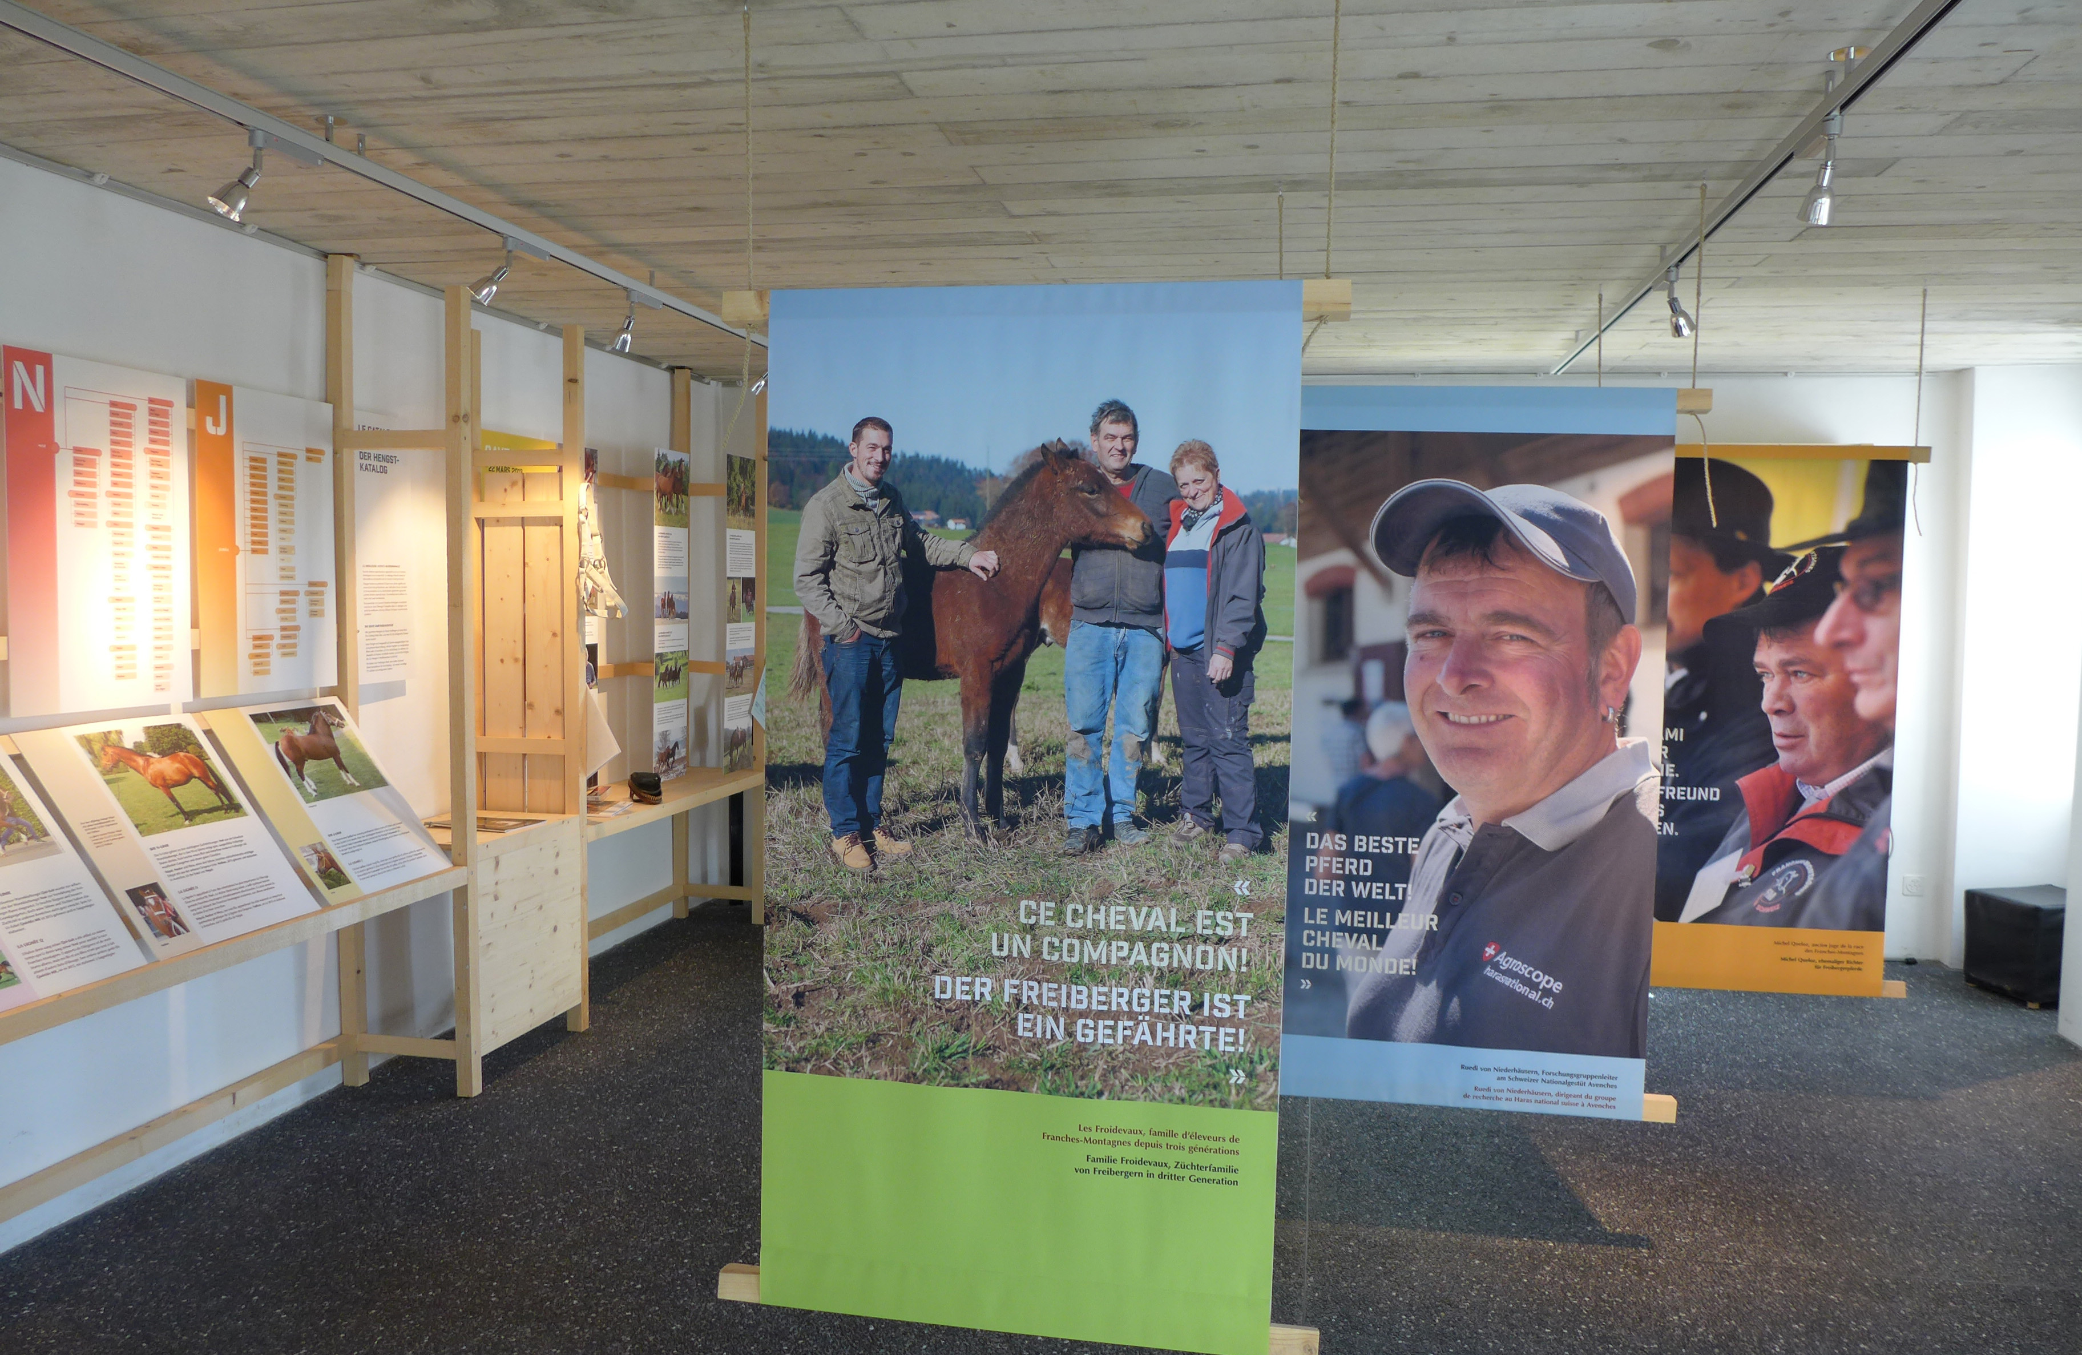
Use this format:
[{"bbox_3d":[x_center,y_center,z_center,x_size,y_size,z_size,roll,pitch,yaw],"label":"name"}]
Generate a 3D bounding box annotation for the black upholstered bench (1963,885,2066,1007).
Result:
[{"bbox_3d":[4.139,1.113,5.960,0.410,0.410,0.390,0,4,-8],"label":"black upholstered bench"}]

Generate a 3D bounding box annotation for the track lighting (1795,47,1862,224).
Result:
[{"bbox_3d":[1.410,-0.945,2.592,0.077,0.277,0.271,2,4,11],"label":"track lighting"}]

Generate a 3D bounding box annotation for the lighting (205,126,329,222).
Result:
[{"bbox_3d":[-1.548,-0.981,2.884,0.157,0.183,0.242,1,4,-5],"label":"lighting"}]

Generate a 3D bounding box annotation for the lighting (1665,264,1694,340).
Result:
[{"bbox_3d":[1.674,-0.976,3.788,0.121,0.191,0.068,-2,5,-39],"label":"lighting"}]

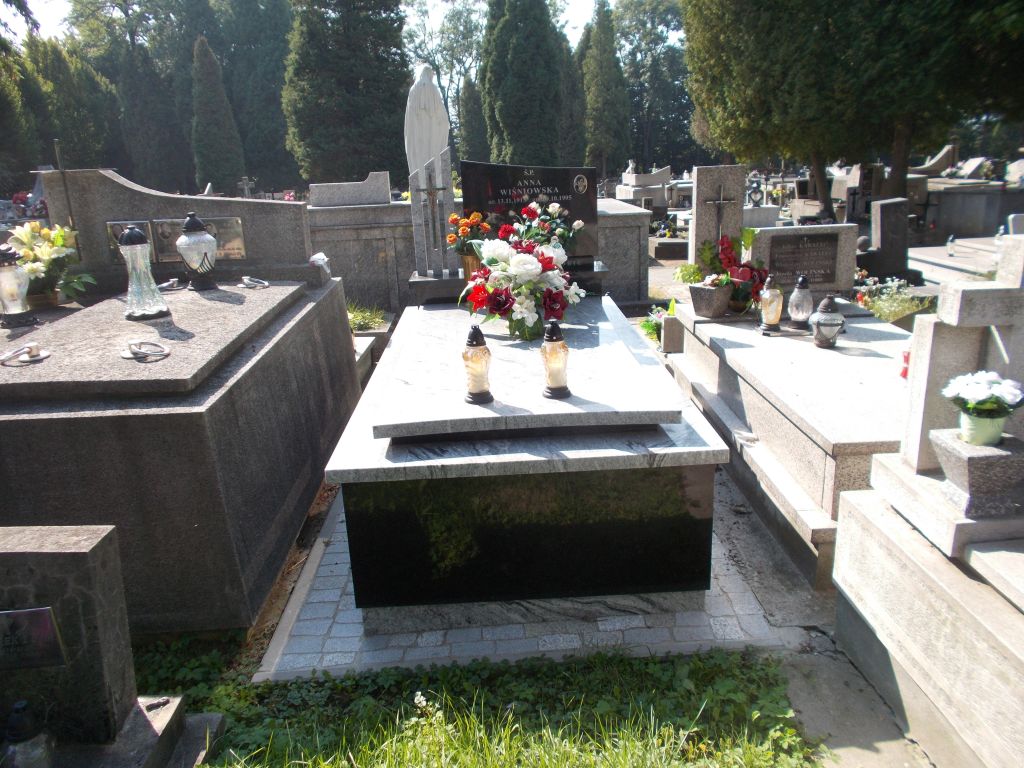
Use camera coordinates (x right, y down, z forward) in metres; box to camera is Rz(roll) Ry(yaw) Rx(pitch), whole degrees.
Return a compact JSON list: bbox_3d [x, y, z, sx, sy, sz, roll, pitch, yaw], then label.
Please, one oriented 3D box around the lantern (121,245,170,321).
[{"bbox_3d":[-1.669,-0.489,3.447,0.205,0.375,0.205,-3,17,-1],"label":"lantern"}]

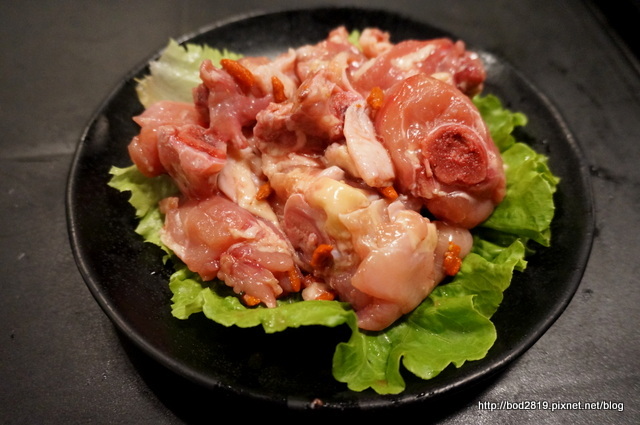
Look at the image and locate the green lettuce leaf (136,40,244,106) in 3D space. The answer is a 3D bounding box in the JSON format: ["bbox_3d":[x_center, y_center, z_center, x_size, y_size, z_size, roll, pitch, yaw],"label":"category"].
[{"bbox_3d":[-0.062,-0.069,0.263,0.058,0.025,0.070,34,60,22],"label":"green lettuce leaf"}]

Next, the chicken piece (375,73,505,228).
[{"bbox_3d":[0.051,-0.028,0.216,0.051,0.042,0.074,-13,55,-11],"label":"chicken piece"}]

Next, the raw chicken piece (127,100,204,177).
[{"bbox_3d":[-0.068,-0.034,0.230,0.040,0.030,0.050,-10,54,-9],"label":"raw chicken piece"}]

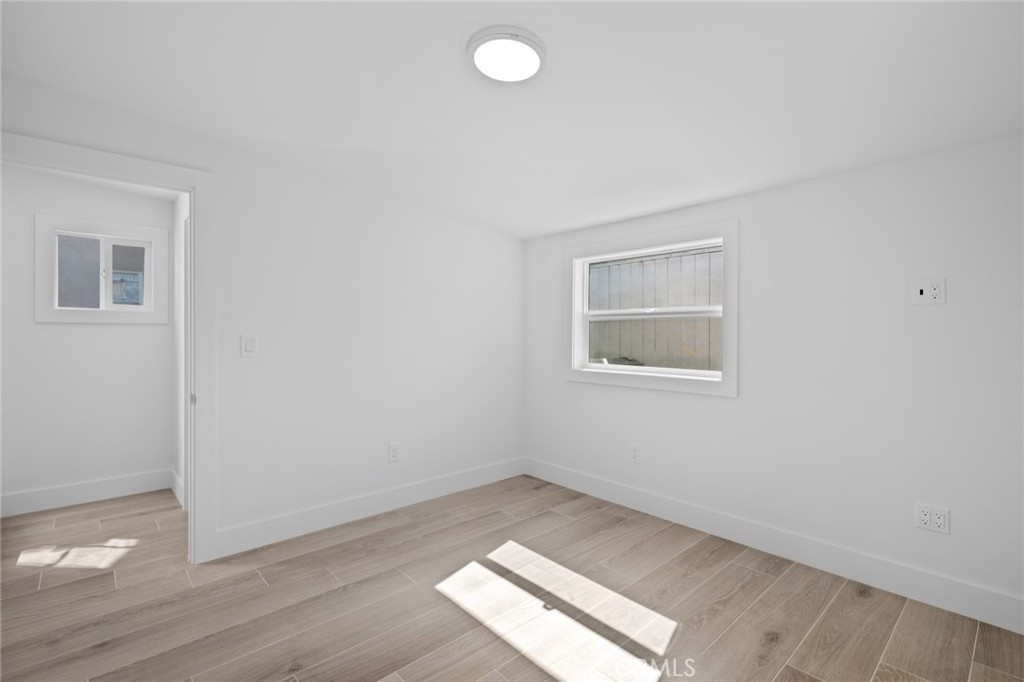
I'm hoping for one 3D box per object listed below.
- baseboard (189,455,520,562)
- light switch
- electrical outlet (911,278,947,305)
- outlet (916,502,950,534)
[{"bbox_3d":[-0.786,1.103,3.220,2.392,0.152,0.015,0,1,-42],"label":"baseboard"},{"bbox_3d":[-1.490,0.031,2.579,0.076,0.118,0.010,0,1,-42],"label":"light switch"},{"bbox_3d":[1.878,-0.221,2.050,0.010,0.116,0.114,0,1,-42],"label":"electrical outlet"},{"bbox_3d":[1.891,0.796,2.042,0.010,0.117,0.114,0,1,-42],"label":"outlet"}]

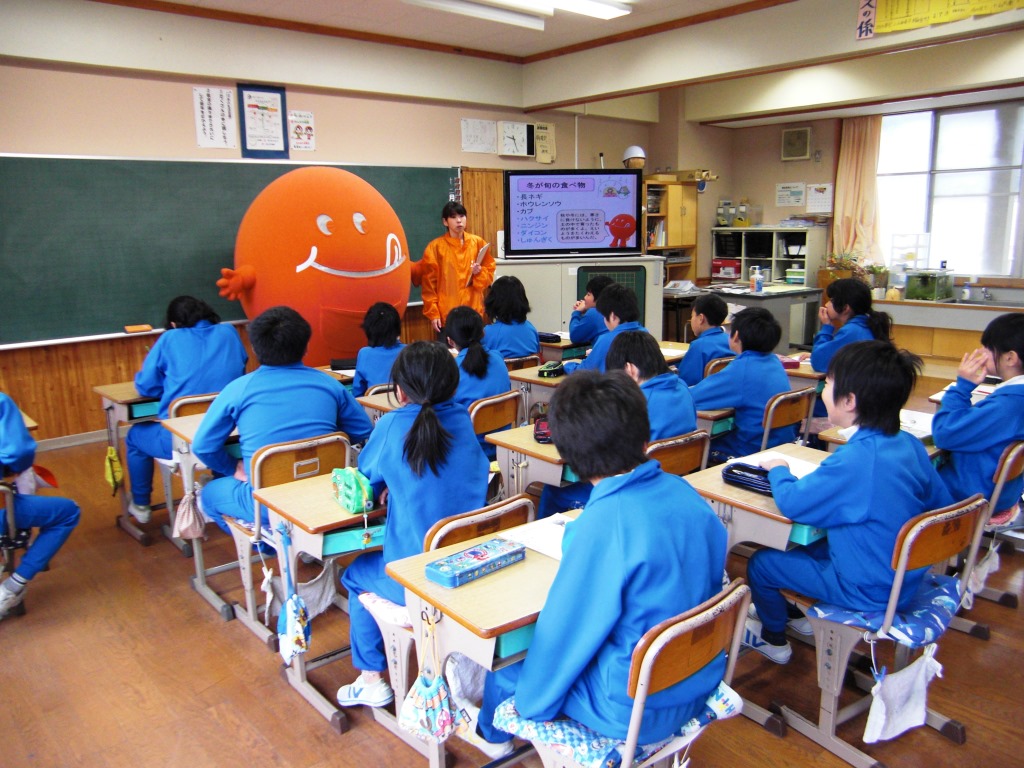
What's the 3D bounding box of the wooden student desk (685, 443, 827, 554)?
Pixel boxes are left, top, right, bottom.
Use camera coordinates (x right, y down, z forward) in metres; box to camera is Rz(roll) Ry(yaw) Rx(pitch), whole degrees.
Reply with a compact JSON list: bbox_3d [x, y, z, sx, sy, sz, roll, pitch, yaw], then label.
[{"bbox_3d":[0.851,0.606,2.567,0.600,0.680,0.400,-10,14,-36],"label":"wooden student desk"}]

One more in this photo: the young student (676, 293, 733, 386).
[{"bbox_3d":[0.914,-0.025,4.525,0.430,1.000,0.620,-10,14,-37],"label":"young student"}]

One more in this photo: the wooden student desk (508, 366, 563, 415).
[{"bbox_3d":[0.332,0.252,4.101,0.600,0.640,0.420,-9,14,-35],"label":"wooden student desk"}]

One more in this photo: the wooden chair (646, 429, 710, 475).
[{"bbox_3d":[0.408,0.497,3.029,0.370,0.730,0.460,-10,14,-35],"label":"wooden chair"}]

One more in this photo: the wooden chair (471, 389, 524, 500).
[{"bbox_3d":[-0.167,0.384,3.782,0.453,0.675,0.388,8,15,41],"label":"wooden chair"}]

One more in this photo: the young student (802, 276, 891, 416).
[{"bbox_3d":[1.748,0.058,4.070,0.430,1.120,0.570,-10,15,-38],"label":"young student"}]

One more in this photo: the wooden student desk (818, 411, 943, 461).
[{"bbox_3d":[1.424,0.505,3.030,0.600,0.670,0.400,-10,14,-36],"label":"wooden student desk"}]

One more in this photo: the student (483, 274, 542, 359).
[{"bbox_3d":[-0.079,-0.050,4.612,0.383,1.107,0.642,-9,14,-34],"label":"student"}]

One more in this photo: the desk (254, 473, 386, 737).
[{"bbox_3d":[-0.397,0.613,2.579,0.621,0.615,0.429,-10,14,-37],"label":"desk"}]

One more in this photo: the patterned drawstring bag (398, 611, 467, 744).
[{"bbox_3d":[-0.184,0.635,1.784,0.080,0.290,0.170,-10,14,-37],"label":"patterned drawstring bag"}]

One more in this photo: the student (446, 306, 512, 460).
[{"bbox_3d":[-0.213,0.198,3.596,0.420,1.120,0.580,-10,15,-38],"label":"student"}]

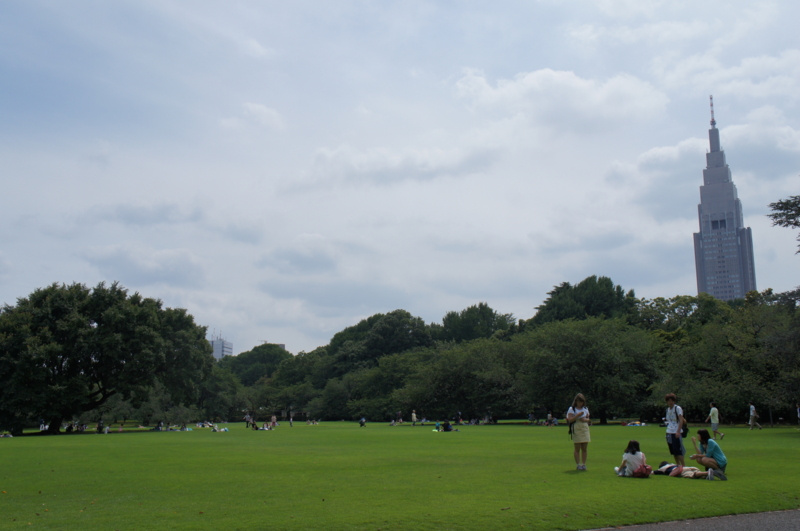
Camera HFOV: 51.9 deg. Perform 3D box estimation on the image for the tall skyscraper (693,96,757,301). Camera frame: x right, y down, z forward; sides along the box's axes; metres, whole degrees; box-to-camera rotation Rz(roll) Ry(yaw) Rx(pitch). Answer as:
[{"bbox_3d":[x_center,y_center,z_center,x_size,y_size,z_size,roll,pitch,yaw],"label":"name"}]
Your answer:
[{"bbox_3d":[279.911,-16.177,710.527,43.000,271.000,43.000,-6,-11,28],"label":"tall skyscraper"}]

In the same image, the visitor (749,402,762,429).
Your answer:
[{"bbox_3d":[21.705,9.184,50.138,0.740,1.700,0.480,-5,-11,24],"label":"visitor"}]

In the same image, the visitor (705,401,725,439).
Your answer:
[{"bbox_3d":[14.582,7.215,38.081,0.820,1.700,0.500,-5,-11,24],"label":"visitor"}]

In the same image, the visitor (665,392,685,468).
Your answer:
[{"bbox_3d":[6.064,3.684,18.076,0.400,1.720,0.500,5,-11,-29],"label":"visitor"}]

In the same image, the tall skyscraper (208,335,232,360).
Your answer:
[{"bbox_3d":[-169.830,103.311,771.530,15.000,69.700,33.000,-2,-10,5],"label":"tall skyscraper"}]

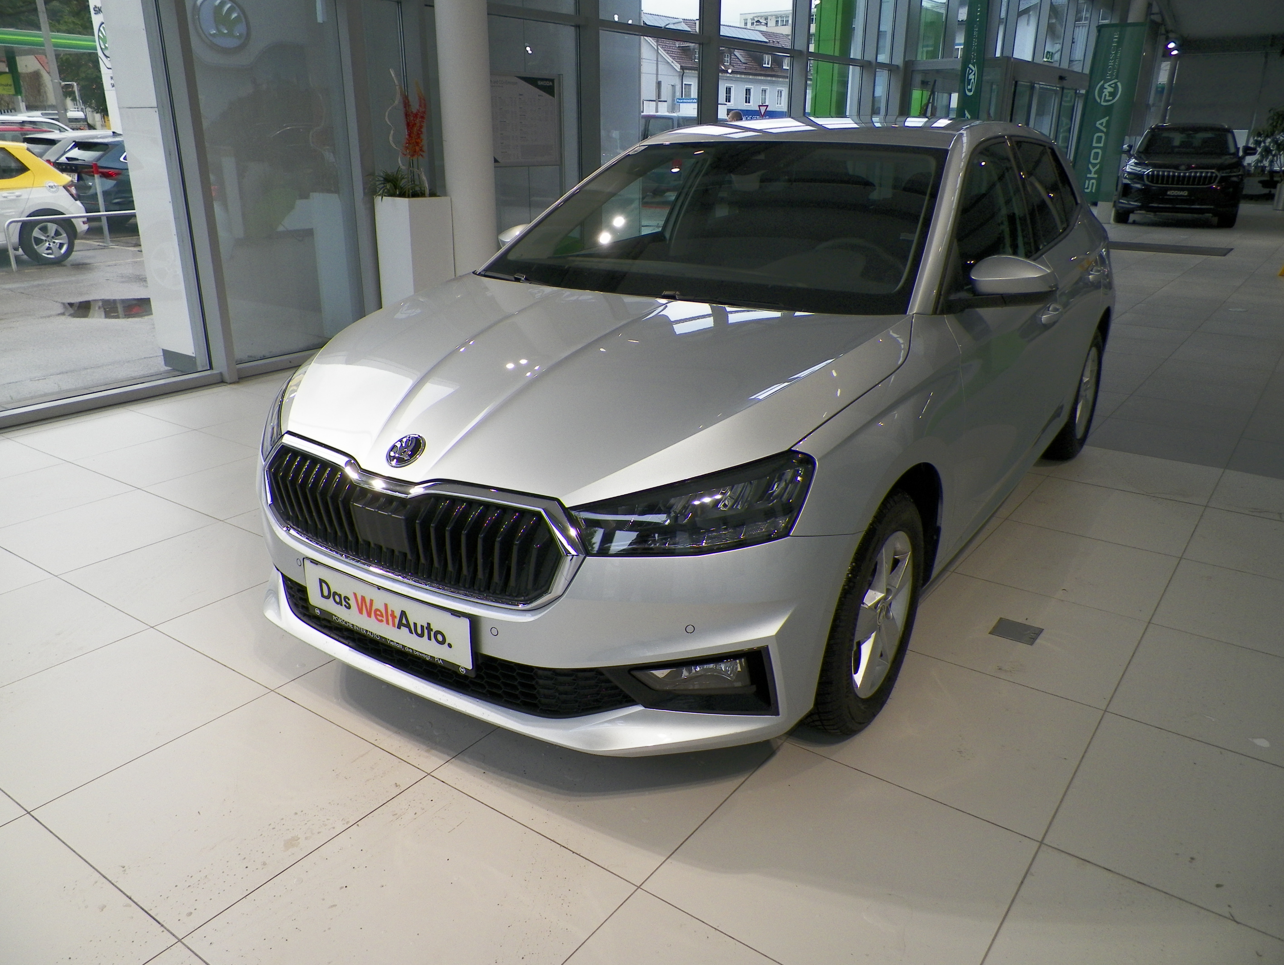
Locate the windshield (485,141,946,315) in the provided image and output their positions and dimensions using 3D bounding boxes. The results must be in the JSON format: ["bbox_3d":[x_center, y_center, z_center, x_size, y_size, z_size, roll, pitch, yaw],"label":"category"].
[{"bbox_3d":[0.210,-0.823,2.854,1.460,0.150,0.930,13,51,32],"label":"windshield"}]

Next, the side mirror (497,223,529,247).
[{"bbox_3d":[-0.492,-0.873,3.410,0.210,0.140,0.140,13,24,32],"label":"side mirror"}]

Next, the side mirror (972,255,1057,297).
[{"bbox_3d":[0.972,-0.543,2.473,0.210,0.140,0.140,13,24,32],"label":"side mirror"}]

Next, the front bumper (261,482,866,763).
[{"bbox_3d":[-0.419,0.208,2.235,1.760,0.480,0.530,13,24,32],"label":"front bumper"}]

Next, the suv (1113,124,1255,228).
[{"bbox_3d":[9.940,-5.660,17.050,1.950,1.660,4.720,11,23,28],"label":"suv"}]

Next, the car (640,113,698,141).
[{"bbox_3d":[0.807,-9.454,26.745,1.900,1.990,4.800,5,21,14],"label":"car"}]

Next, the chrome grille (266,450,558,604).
[{"bbox_3d":[-0.529,0.085,2.019,0.960,0.260,0.130,13,24,32],"label":"chrome grille"}]

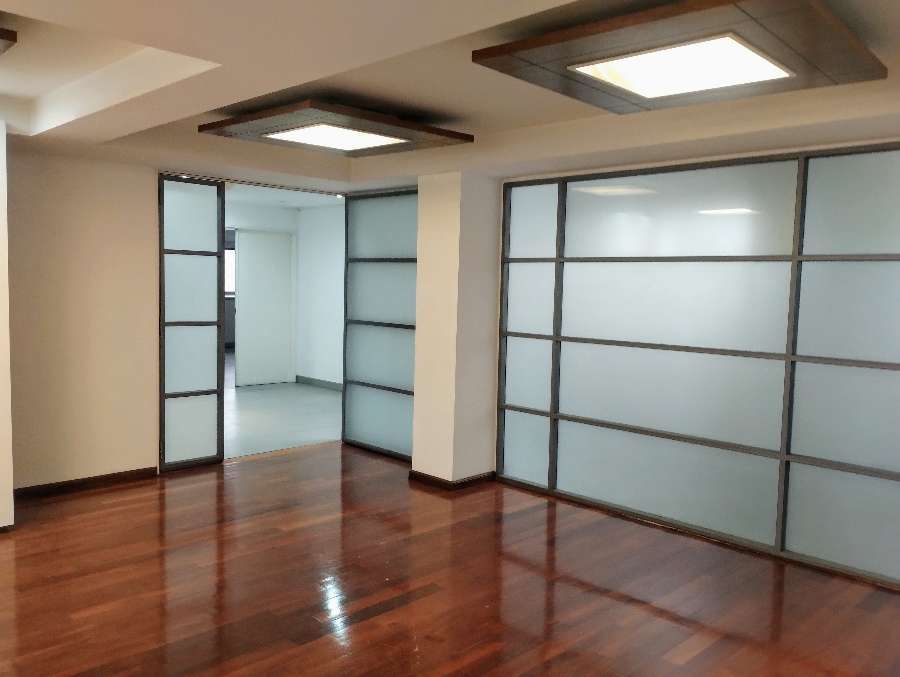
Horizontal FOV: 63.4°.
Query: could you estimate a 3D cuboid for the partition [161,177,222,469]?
[{"bbox_3d":[-1.974,-0.107,5.579,0.521,2.208,0.051,-3,6,-45],"label":"partition"}]

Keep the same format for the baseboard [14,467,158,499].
[{"bbox_3d":[-2.541,0.998,5.013,1.069,0.063,0.022,-3,6,-45],"label":"baseboard"}]

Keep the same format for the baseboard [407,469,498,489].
[{"bbox_3d":[0.029,1.023,5.474,0.482,0.064,0.441,-3,6,-45],"label":"baseboard"}]

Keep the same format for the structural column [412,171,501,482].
[{"bbox_3d":[0.062,-0.056,5.396,0.467,2.228,0.426,-3,6,-45],"label":"structural column"}]

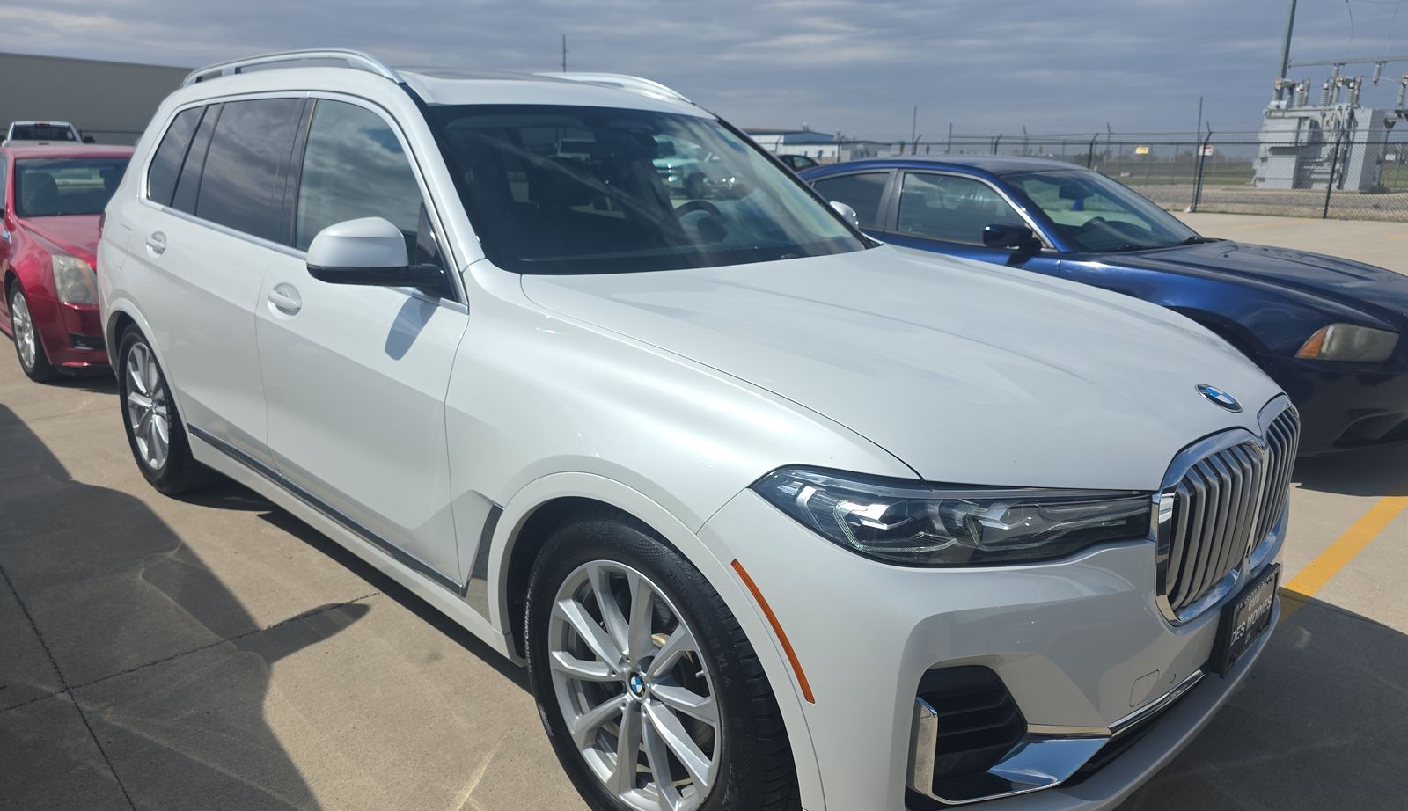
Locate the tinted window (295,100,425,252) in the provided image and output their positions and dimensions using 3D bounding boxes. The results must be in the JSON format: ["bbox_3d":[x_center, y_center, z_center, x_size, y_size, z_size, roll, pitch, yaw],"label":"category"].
[{"bbox_3d":[-0.957,-0.635,2.645,0.870,0.480,0.055,15,1,42],"label":"tinted window"}]

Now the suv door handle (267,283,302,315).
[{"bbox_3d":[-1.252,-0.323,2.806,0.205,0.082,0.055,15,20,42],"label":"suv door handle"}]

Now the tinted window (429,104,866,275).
[{"bbox_3d":[-0.121,-0.694,2.972,1.530,0.120,0.820,-14,55,-44],"label":"tinted window"}]

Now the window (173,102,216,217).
[{"bbox_3d":[-1.878,-0.922,3.479,0.240,0.415,0.040,15,-3,42],"label":"window"}]

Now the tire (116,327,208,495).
[{"bbox_3d":[-2.297,-0.015,4.106,0.785,0.785,0.280,15,20,42],"label":"tire"}]

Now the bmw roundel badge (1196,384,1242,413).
[{"bbox_3d":[1.072,-0.015,1.947,0.098,0.014,0.098,-14,46,-44],"label":"bmw roundel badge"}]

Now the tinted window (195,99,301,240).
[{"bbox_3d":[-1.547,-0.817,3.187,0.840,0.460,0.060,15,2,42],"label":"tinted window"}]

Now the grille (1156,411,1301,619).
[{"bbox_3d":[1.117,0.194,1.953,0.110,0.390,0.755,15,20,42],"label":"grille"}]

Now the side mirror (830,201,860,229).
[{"bbox_3d":[0.554,-0.711,3.727,0.220,0.190,0.250,15,20,42],"label":"side mirror"}]

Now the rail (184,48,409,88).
[{"bbox_3d":[-1.627,-1.230,3.477,2.040,0.140,0.080,15,20,42],"label":"rail"}]

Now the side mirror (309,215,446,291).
[{"bbox_3d":[-0.821,-0.373,2.343,0.230,0.200,0.260,15,20,42],"label":"side mirror"}]

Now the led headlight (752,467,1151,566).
[{"bbox_3d":[0.455,0.185,1.652,0.740,0.178,0.133,0,15,-4],"label":"led headlight"}]

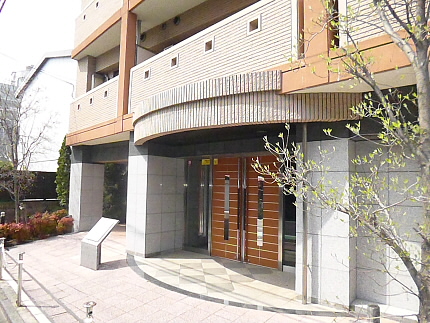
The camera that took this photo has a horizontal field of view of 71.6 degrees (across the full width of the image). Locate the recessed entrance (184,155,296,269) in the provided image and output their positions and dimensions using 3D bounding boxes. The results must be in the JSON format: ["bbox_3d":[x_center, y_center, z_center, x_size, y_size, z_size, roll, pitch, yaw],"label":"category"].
[{"bbox_3d":[0.277,0.871,5.836,0.380,2.076,3.000,6,-7,-45],"label":"recessed entrance"}]

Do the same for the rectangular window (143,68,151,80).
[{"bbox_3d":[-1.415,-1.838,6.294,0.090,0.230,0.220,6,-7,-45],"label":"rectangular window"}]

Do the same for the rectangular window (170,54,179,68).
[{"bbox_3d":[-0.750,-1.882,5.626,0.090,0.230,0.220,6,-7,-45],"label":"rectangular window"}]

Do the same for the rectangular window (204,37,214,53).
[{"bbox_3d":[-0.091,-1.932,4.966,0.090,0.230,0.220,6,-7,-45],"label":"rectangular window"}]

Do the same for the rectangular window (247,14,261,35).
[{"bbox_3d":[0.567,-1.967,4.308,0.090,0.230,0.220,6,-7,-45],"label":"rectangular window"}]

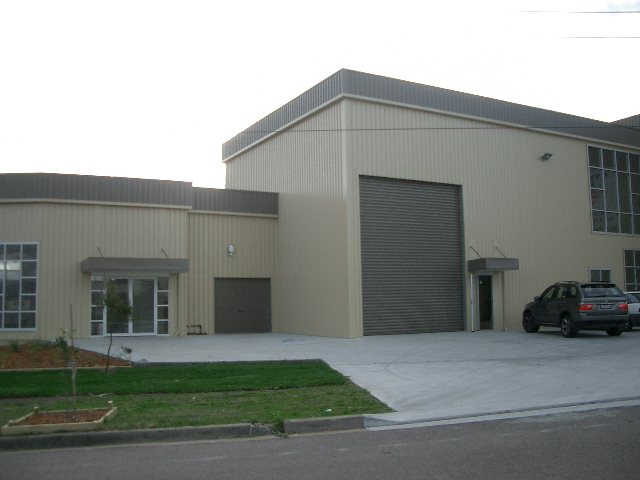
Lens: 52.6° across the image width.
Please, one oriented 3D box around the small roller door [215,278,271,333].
[{"bbox_3d":[-2.920,2.521,24.764,2.328,2.094,0.100,2,-7,-29],"label":"small roller door"}]

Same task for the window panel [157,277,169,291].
[{"bbox_3d":[-5.606,1.568,23.111,0.448,0.528,0.080,2,-7,-29],"label":"window panel"}]

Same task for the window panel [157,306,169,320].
[{"bbox_3d":[-5.603,2.612,22.993,0.467,0.529,0.060,2,-6,-28],"label":"window panel"}]

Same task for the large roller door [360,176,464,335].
[{"bbox_3d":[3.273,0.569,22.520,4.455,5.370,0.150,2,-6,-28],"label":"large roller door"}]

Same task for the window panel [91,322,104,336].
[{"bbox_3d":[-7.508,3.007,21.864,0.439,0.503,0.080,2,-7,-29],"label":"window panel"}]

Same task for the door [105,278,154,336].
[{"bbox_3d":[-6.557,2.325,22.483,1.799,1.988,0.100,2,-7,-29],"label":"door"}]

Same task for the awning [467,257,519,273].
[{"bbox_3d":[6.408,0.931,23.838,1.627,0.398,0.902,2,-7,-29],"label":"awning"}]

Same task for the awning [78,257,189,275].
[{"bbox_3d":[-6.255,0.911,22.022,3.375,0.471,1.400,2,-6,-28],"label":"awning"}]

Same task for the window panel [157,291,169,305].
[{"bbox_3d":[-5.593,2.093,23.058,0.447,0.529,0.080,2,-7,-29],"label":"window panel"}]

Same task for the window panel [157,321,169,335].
[{"bbox_3d":[-5.591,3.120,22.945,0.466,0.506,0.060,2,-6,-28],"label":"window panel"}]

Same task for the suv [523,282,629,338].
[{"bbox_3d":[8.471,2.348,21.863,1.870,1.710,4.670,0,-6,-7],"label":"suv"}]

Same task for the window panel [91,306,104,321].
[{"bbox_3d":[-7.525,2.502,21.912,0.440,0.512,0.080,2,-7,-29],"label":"window panel"}]

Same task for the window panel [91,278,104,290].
[{"bbox_3d":[-7.570,1.506,22.043,0.476,0.471,0.060,2,-6,-28],"label":"window panel"}]

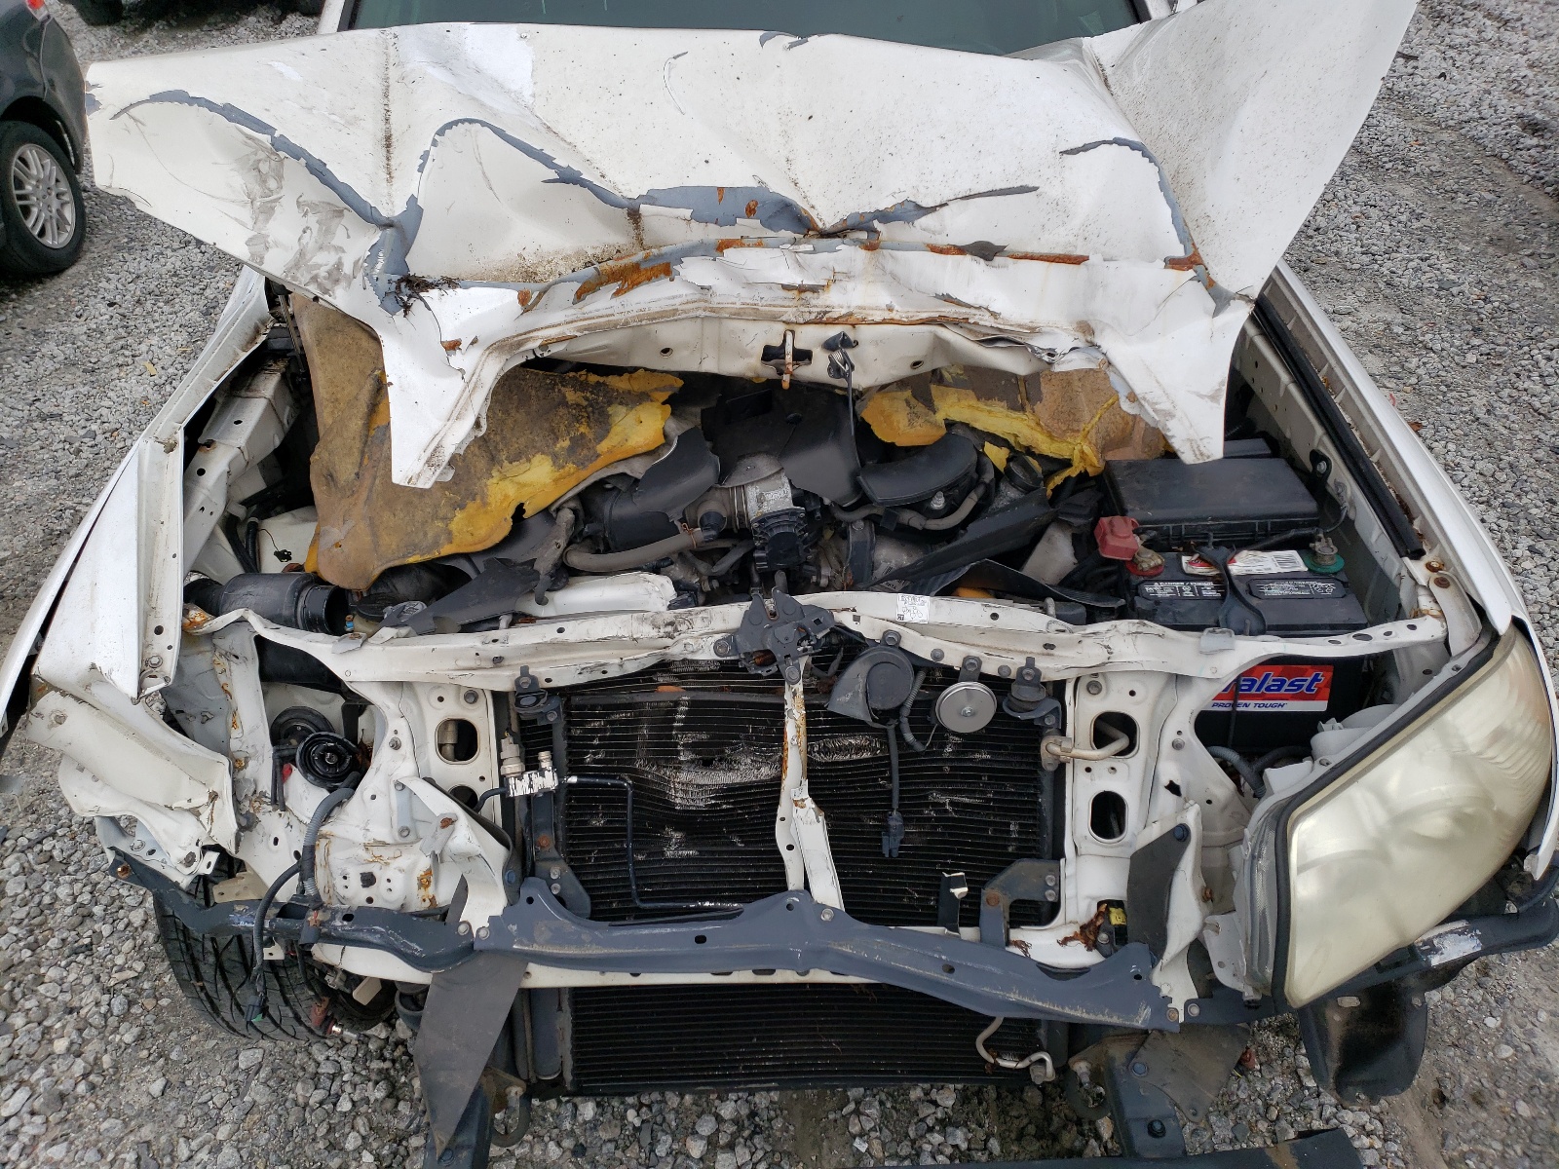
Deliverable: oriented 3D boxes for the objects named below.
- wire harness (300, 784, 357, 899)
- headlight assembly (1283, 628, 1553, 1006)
[{"bbox_3d":[-0.543,0.313,1.411,0.059,0.129,0.059,-2,35,0],"label":"wire harness"},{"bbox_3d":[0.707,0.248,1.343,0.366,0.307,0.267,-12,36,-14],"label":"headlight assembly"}]

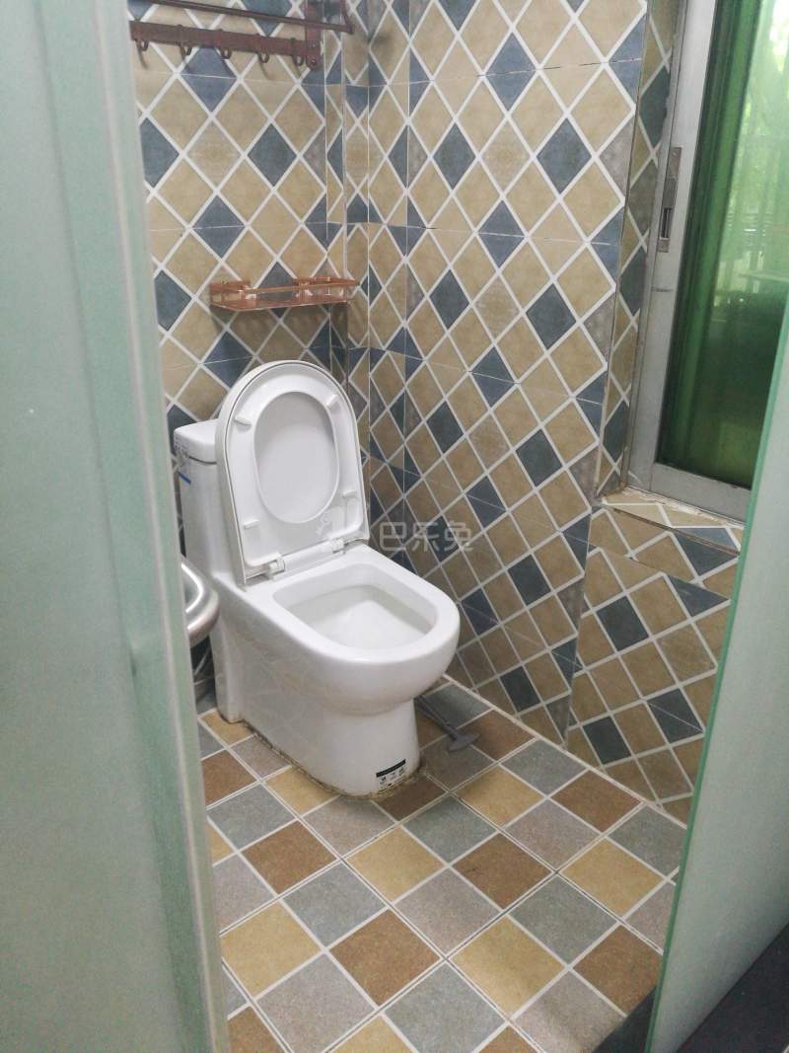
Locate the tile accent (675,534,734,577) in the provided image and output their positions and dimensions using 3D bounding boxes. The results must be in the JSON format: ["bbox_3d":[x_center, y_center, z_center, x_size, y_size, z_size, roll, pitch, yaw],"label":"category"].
[{"bbox_3d":[0.575,0.061,1.526,0.010,0.066,0.131,-18,29,-36],"label":"tile accent"}]

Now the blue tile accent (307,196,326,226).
[{"bbox_3d":[-0.190,-0.773,2.004,0.066,0.066,0.010,-18,30,-37],"label":"blue tile accent"}]

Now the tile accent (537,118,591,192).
[{"bbox_3d":[0.322,-0.697,1.551,0.010,0.130,0.130,-18,29,-37],"label":"tile accent"}]

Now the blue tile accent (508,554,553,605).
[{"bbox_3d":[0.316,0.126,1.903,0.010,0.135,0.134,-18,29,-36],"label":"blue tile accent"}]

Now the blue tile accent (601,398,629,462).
[{"bbox_3d":[0.446,-0.191,1.667,0.076,0.127,0.012,-18,29,-36],"label":"blue tile accent"}]

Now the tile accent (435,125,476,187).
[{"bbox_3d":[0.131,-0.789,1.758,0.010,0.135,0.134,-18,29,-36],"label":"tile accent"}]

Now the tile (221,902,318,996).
[{"bbox_3d":[-0.227,0.751,1.463,0.141,0.010,0.141,-18,30,-37],"label":"tile"}]

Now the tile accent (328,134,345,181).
[{"bbox_3d":[-0.137,-0.876,1.943,0.010,0.128,0.063,-18,29,-37],"label":"tile accent"}]

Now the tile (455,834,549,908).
[{"bbox_3d":[0.214,0.683,1.628,0.141,0.010,0.141,-18,30,-37],"label":"tile"}]

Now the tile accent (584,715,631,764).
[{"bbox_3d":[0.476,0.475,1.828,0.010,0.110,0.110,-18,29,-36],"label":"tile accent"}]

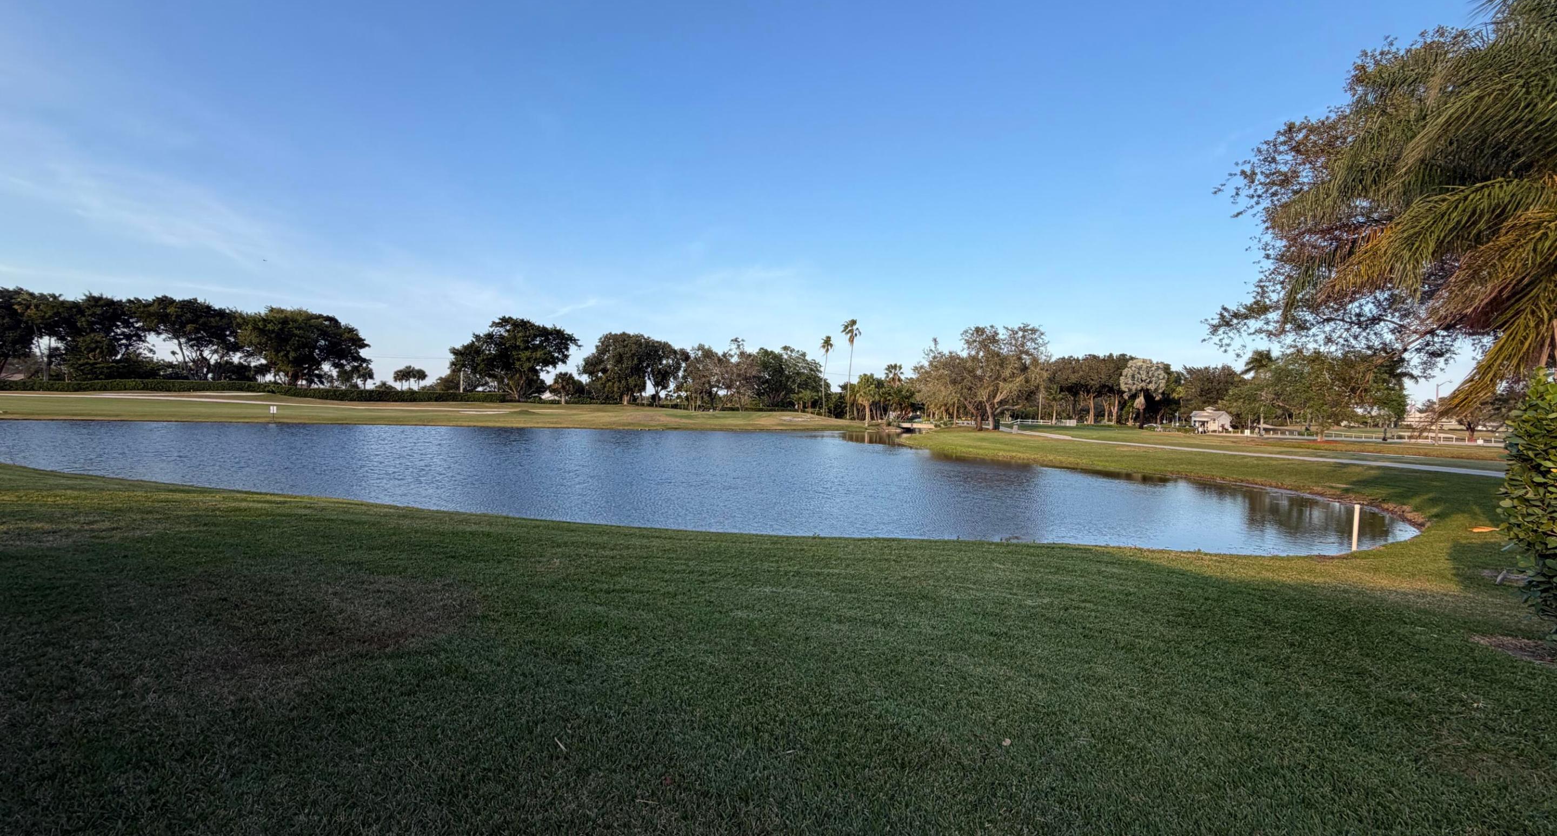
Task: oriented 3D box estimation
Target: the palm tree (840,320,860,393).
[{"bbox_3d":[11.216,-7.572,98.000,3.100,15.330,2.950,2,1,6],"label":"palm tree"}]

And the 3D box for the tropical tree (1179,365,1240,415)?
[{"bbox_3d":[82.287,-4.056,120.000,9.750,12.050,9.260,2,1,34],"label":"tropical tree"}]

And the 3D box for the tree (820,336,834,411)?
[{"bbox_3d":[8.011,-7.048,105.000,2.430,13.690,2.310,2,1,4],"label":"tree"}]

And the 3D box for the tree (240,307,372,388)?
[{"bbox_3d":[-72.792,-10.774,97.000,16.190,12.740,15.380,1,1,-37],"label":"tree"}]

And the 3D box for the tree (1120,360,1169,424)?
[{"bbox_3d":[56.884,-3.739,98.000,6.550,10.880,6.220,2,1,30],"label":"tree"}]

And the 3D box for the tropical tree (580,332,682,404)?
[{"bbox_3d":[-21.592,-7.197,92.000,14.530,10.660,13.810,1,1,-13],"label":"tropical tree"}]

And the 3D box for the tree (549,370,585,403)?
[{"bbox_3d":[-29.577,-4.292,88.000,4.670,4.840,4.440,1,1,-19],"label":"tree"}]

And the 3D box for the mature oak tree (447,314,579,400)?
[{"bbox_3d":[-40.846,-9.087,97.000,18.480,13.120,17.550,1,1,-23],"label":"mature oak tree"}]

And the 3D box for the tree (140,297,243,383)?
[{"bbox_3d":[-91.431,-11.926,98.000,12.320,13.820,11.700,1,1,-43],"label":"tree"}]

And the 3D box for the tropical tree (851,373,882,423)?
[{"bbox_3d":[10.014,-2.121,72.000,3.440,6.190,3.270,2,1,8],"label":"tropical tree"}]

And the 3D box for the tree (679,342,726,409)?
[{"bbox_3d":[-11.228,-5.928,93.000,7.130,9.880,6.780,2,1,-7],"label":"tree"}]

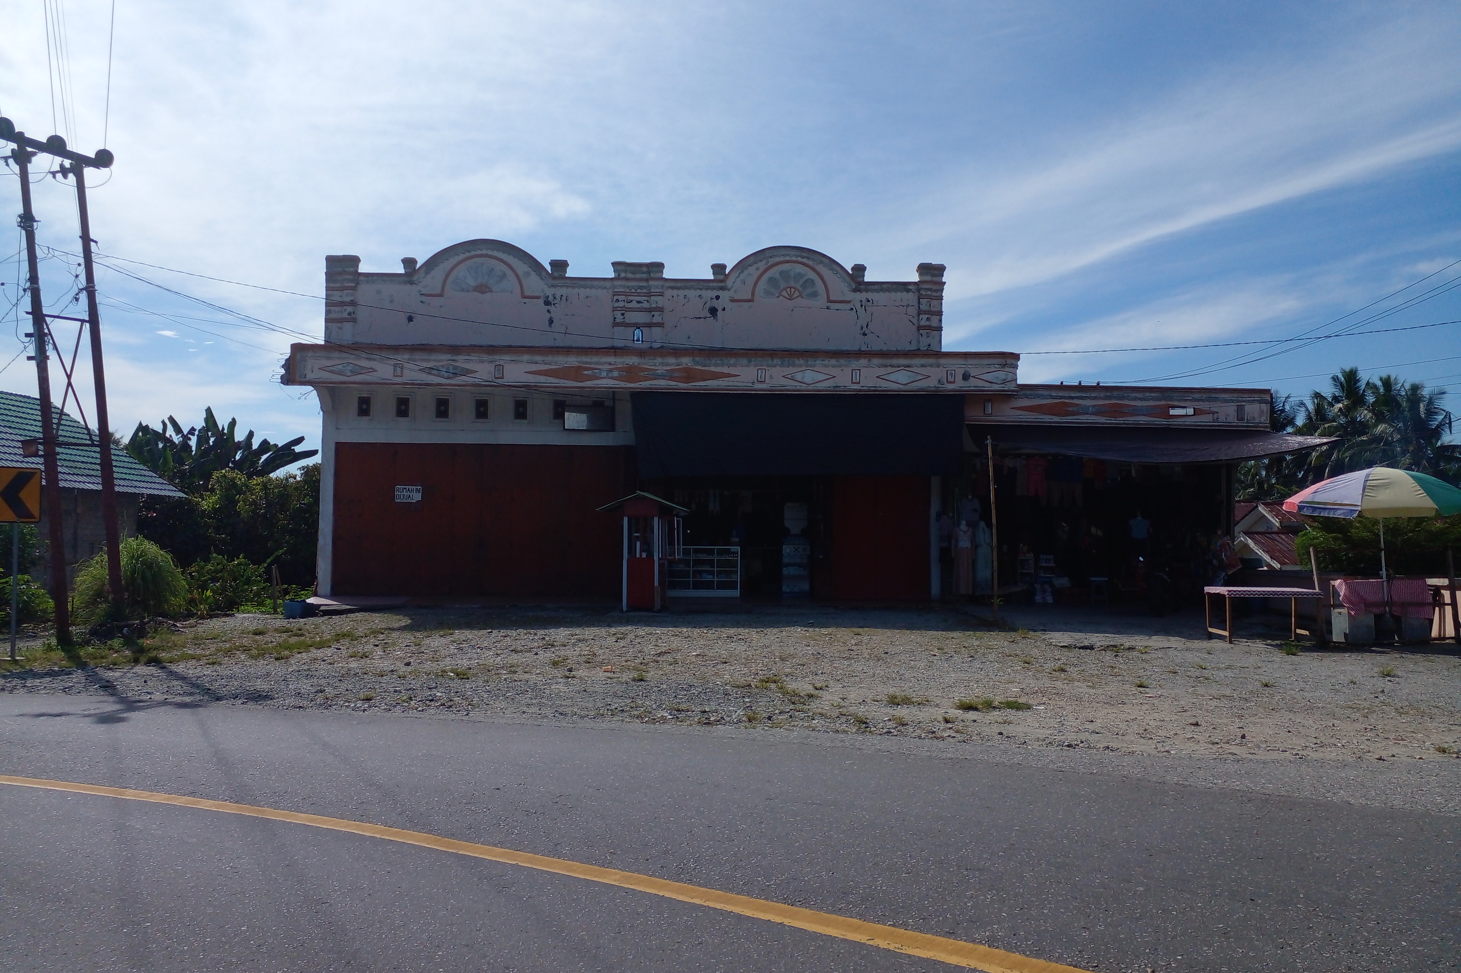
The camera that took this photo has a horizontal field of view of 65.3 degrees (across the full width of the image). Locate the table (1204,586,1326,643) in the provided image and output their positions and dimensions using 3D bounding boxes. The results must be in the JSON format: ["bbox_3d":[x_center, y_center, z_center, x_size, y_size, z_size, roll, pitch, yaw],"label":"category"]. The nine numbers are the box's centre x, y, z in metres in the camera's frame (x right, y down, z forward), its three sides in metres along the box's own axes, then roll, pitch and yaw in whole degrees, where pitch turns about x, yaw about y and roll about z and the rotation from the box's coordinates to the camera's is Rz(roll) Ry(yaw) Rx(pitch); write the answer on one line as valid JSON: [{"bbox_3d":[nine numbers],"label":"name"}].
[{"bbox_3d":[7.291,1.740,15.600,1.282,0.735,0.800,1,-3,-1],"label":"table"}]

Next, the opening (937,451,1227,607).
[{"bbox_3d":[6.814,0.832,22.300,5.338,2.940,1.000,1,-3,-1],"label":"opening"}]

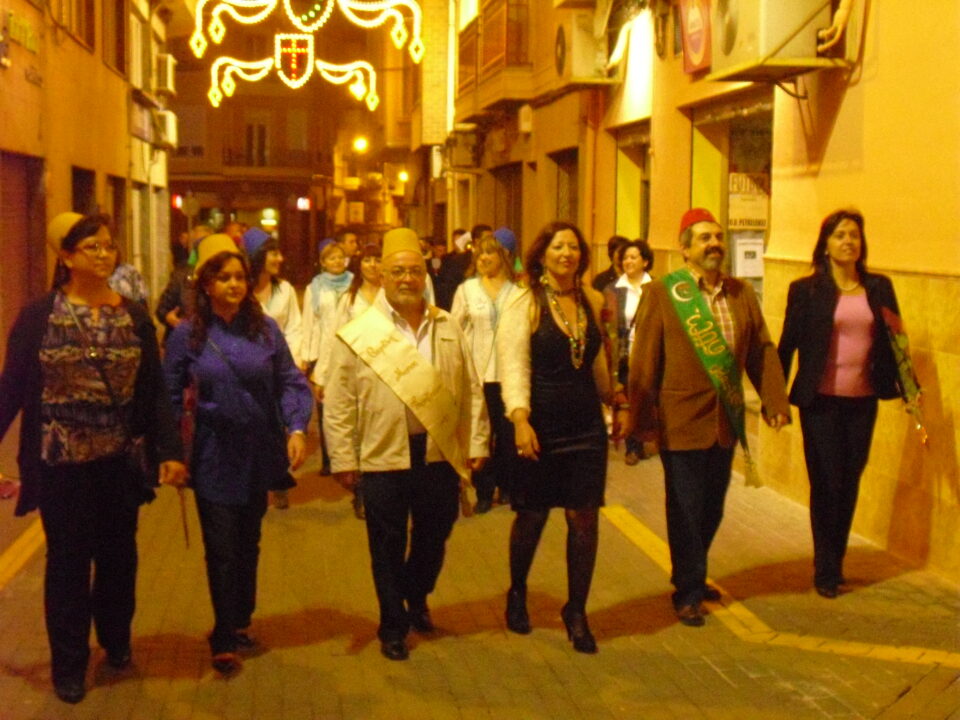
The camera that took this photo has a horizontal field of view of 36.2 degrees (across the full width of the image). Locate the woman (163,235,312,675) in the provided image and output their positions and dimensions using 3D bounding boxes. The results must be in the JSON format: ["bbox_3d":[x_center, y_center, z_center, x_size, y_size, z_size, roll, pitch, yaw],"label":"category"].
[{"bbox_3d":[-0.951,0.342,5.763,0.540,1.647,0.480,-1,5,-16],"label":"woman"}]

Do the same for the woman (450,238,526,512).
[{"bbox_3d":[0.051,0.059,8.867,0.500,1.674,0.420,0,5,-3],"label":"woman"}]

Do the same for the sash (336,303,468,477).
[{"bbox_3d":[-0.307,0.133,5.821,0.490,0.685,0.300,-1,5,-11],"label":"sash"}]

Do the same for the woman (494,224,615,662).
[{"bbox_3d":[0.315,0.292,5.963,0.460,1.701,0.460,0,5,-6],"label":"woman"}]

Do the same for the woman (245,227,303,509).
[{"bbox_3d":[-1.297,0.041,8.926,0.480,1.685,0.420,-1,5,-16],"label":"woman"}]

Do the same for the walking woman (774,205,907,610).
[{"bbox_3d":[1.647,0.192,6.678,0.500,1.733,0.400,0,5,0],"label":"walking woman"}]

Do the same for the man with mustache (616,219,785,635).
[{"bbox_3d":[0.988,0.228,6.465,0.610,1.772,0.520,-1,5,-11],"label":"man with mustache"}]

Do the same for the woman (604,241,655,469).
[{"bbox_3d":[1.127,-0.065,10.721,0.460,1.623,0.400,0,5,0],"label":"woman"}]

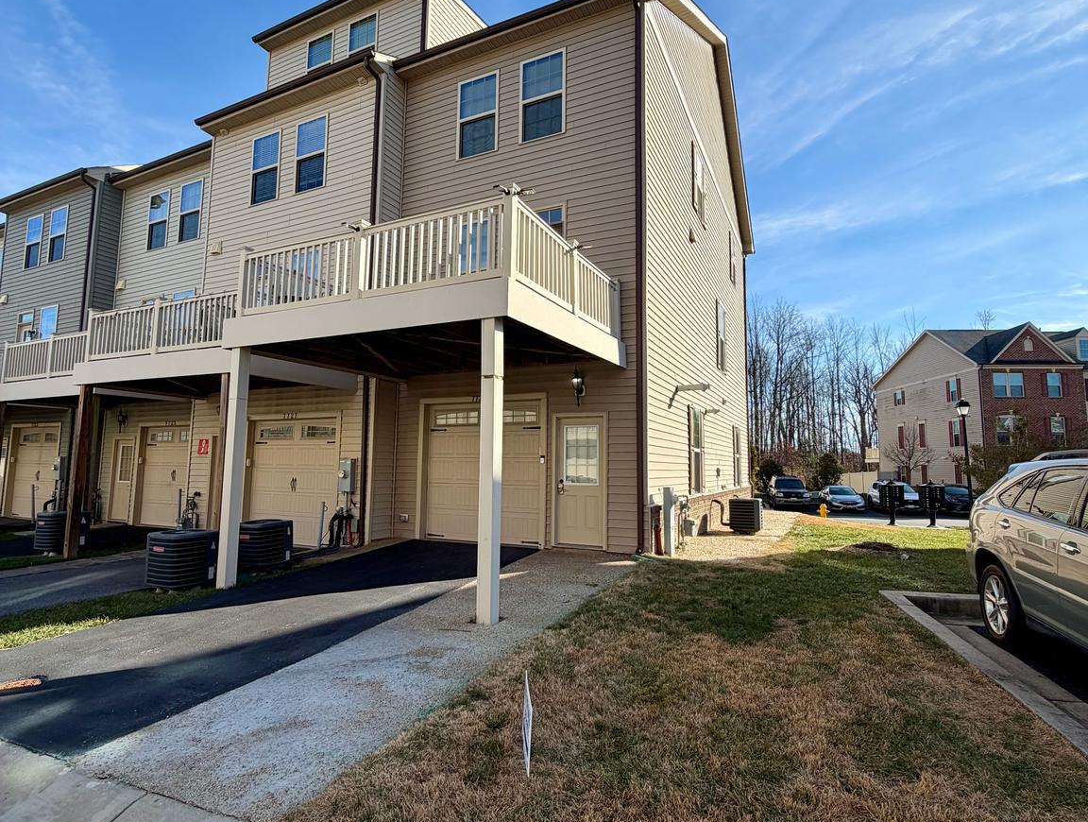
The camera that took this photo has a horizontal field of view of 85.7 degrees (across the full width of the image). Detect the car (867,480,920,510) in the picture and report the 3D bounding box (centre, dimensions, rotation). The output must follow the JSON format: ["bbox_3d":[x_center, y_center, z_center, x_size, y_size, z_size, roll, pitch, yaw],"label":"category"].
[{"bbox_3d":[19.258,4.753,32.143,1.840,1.700,4.580,-1,-6,15],"label":"car"}]

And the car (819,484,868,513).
[{"bbox_3d":[16.659,4.979,32.920,1.800,1.420,4.600,-1,-6,16],"label":"car"}]

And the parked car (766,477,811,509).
[{"bbox_3d":[14.048,4.781,33.727,1.840,1.840,4.700,-1,-6,16],"label":"parked car"}]

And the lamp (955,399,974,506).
[{"bbox_3d":[16.221,1.986,22.436,0.390,5.010,0.390,-1,-6,15],"label":"lamp"}]

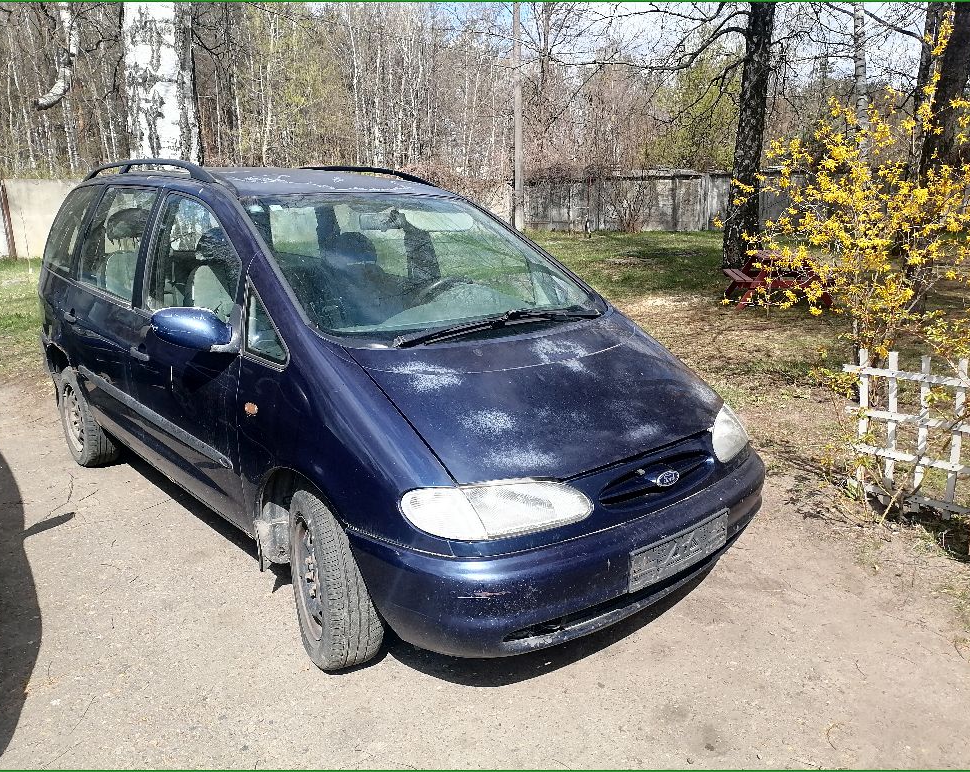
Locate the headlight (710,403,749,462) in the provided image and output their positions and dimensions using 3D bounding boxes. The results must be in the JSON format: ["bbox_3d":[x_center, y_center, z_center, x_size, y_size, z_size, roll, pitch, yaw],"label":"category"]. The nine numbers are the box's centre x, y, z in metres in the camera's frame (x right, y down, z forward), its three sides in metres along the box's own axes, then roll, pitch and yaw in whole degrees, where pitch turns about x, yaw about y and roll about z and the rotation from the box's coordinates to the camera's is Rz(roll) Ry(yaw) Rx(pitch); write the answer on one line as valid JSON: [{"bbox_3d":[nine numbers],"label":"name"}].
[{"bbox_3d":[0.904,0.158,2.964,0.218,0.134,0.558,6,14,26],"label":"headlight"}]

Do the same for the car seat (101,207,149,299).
[{"bbox_3d":[-1.835,-0.425,4.317,0.480,1.090,0.680,-11,17,-40],"label":"car seat"}]

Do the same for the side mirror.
[{"bbox_3d":[-0.996,-0.195,2.666,0.260,0.175,0.150,-11,17,-40],"label":"side mirror"}]

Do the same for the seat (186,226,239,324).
[{"bbox_3d":[-1.176,-0.249,3.736,0.520,1.060,0.720,-11,17,-40],"label":"seat"}]

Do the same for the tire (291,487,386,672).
[{"bbox_3d":[-0.512,0.636,2.642,0.200,0.625,0.625,-6,14,-25],"label":"tire"}]

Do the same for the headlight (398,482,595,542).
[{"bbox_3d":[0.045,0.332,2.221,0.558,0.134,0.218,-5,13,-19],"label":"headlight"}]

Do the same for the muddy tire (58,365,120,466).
[{"bbox_3d":[-2.393,0.186,4.715,0.200,0.625,0.625,-11,17,-40],"label":"muddy tire"}]

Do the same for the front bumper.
[{"bbox_3d":[0.461,0.514,2.672,1.800,0.400,0.570,-11,17,-40],"label":"front bumper"}]

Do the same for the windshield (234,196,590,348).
[{"bbox_3d":[-0.234,-0.518,3.233,1.480,0.140,1.040,-11,49,-40],"label":"windshield"}]

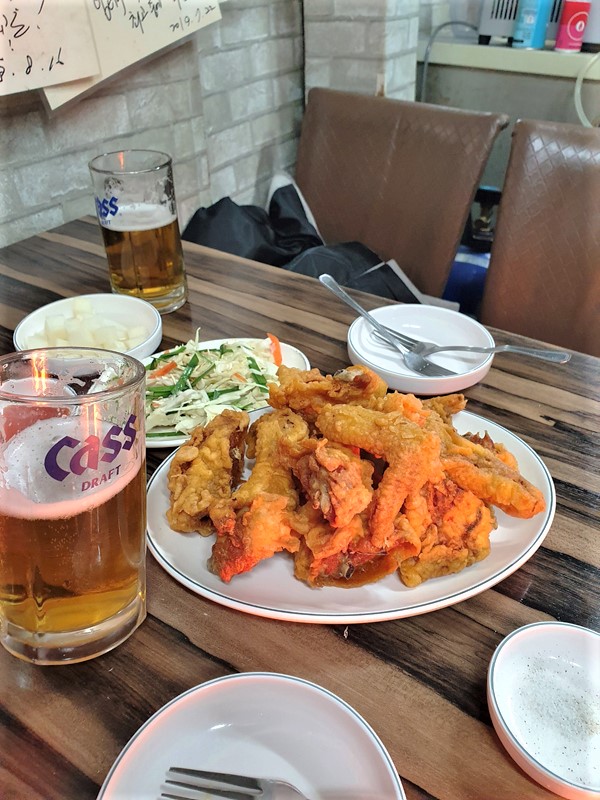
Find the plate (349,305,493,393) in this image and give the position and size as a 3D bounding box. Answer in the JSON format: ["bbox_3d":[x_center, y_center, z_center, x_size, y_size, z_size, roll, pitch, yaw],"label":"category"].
[{"bbox_3d":[0.120,-0.054,0.604,0.144,0.019,0.144,0,37,0],"label":"plate"}]

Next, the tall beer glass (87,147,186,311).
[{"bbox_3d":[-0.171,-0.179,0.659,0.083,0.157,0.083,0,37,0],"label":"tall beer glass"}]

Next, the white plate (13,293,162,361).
[{"bbox_3d":[-0.218,-0.069,0.626,0.145,0.019,0.145,0,37,0],"label":"white plate"}]

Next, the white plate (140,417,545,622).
[{"bbox_3d":[0.037,0.068,0.438,0.295,0.024,0.211,-7,37,-8],"label":"white plate"}]

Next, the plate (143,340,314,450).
[{"bbox_3d":[-0.090,-0.004,0.538,0.213,0.021,0.137,-16,40,-20],"label":"plate"}]

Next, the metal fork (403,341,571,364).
[{"bbox_3d":[0.165,-0.053,0.596,0.190,0.022,0.025,11,38,20],"label":"metal fork"}]

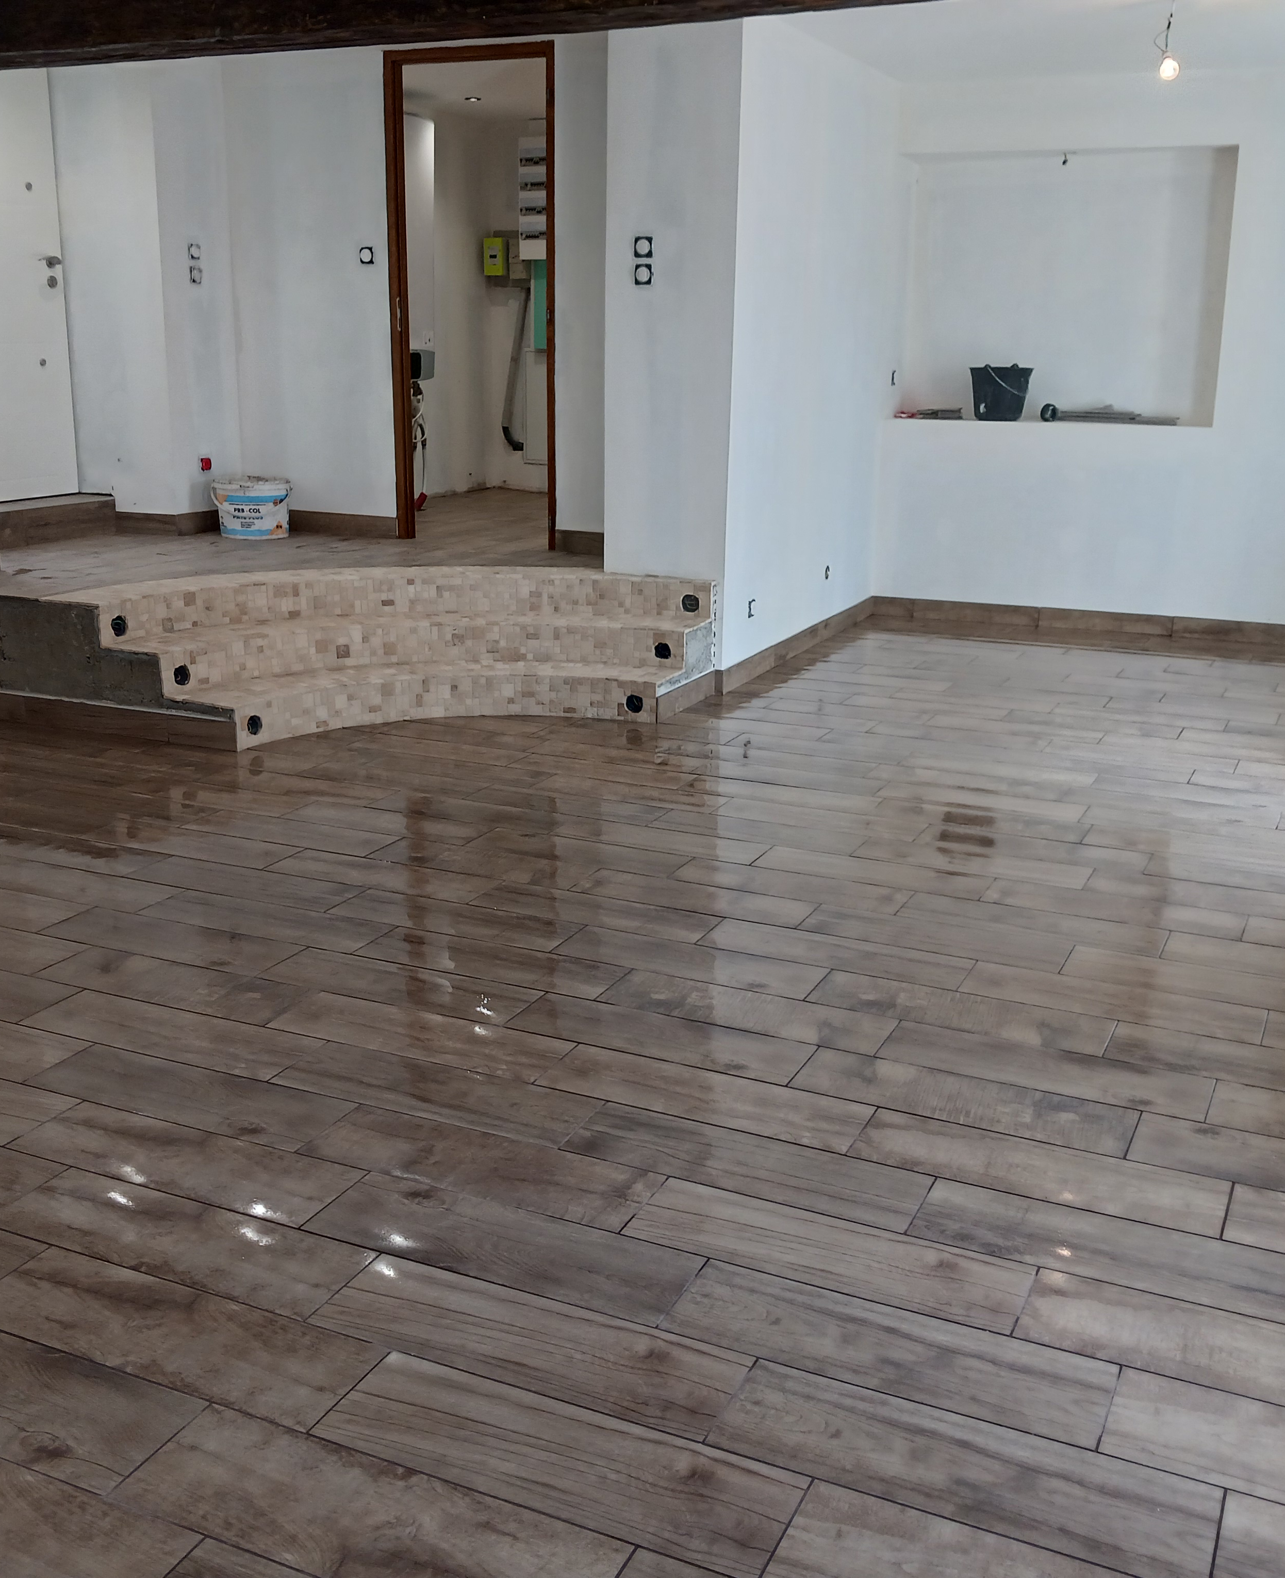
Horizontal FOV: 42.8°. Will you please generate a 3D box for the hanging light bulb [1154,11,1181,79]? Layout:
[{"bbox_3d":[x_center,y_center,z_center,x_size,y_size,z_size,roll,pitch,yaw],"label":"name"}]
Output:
[{"bbox_3d":[1.636,-2.319,5.116,0.075,0.210,0.070,5,16,15],"label":"hanging light bulb"}]

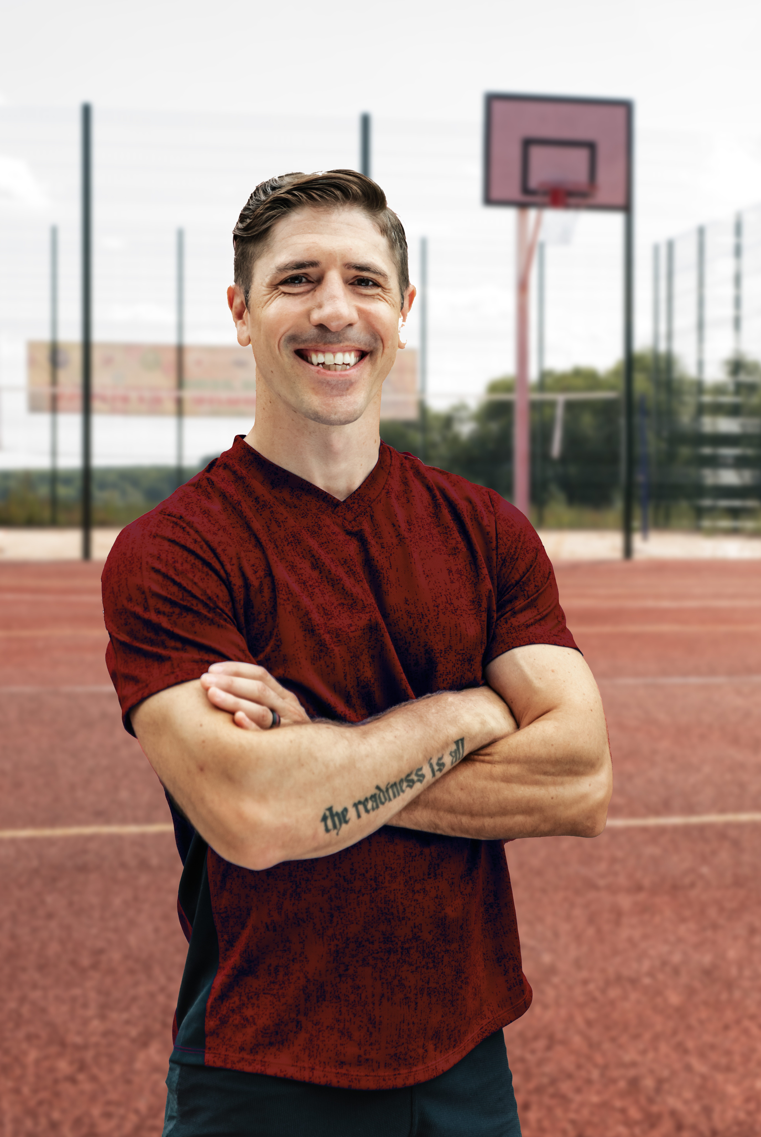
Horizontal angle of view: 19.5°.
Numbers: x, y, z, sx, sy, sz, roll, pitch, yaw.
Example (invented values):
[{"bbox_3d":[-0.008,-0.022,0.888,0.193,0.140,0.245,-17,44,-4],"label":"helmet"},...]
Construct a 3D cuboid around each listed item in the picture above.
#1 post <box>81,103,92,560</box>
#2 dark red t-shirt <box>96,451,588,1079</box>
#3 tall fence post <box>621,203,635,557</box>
[{"bbox_3d":[-2.632,-2.123,19.900,0.085,4.100,0.085,0,3,-10],"label":"post"},{"bbox_3d":[-0.041,0.194,2.220,0.490,0.645,0.290,-1,3,-20],"label":"dark red t-shirt"},{"bbox_3d":[2.324,-2.144,20.800,0.085,4.100,0.085,0,3,-10],"label":"tall fence post"}]

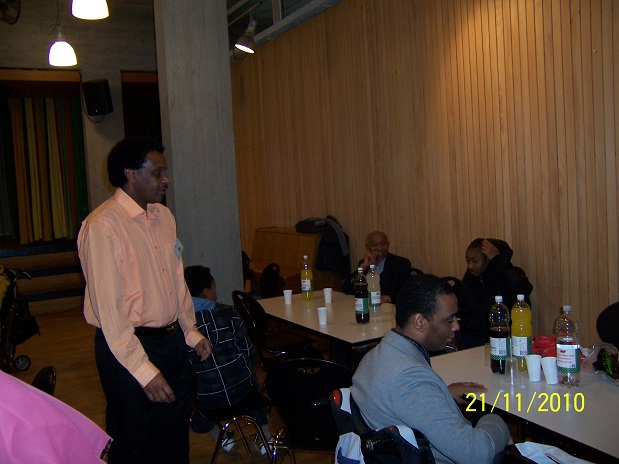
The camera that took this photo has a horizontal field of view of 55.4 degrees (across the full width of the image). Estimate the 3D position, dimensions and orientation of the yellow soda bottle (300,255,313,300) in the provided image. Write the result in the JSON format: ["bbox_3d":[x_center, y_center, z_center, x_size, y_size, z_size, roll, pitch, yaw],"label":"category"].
[{"bbox_3d":[-0.022,0.334,4.336,0.087,0.324,0.087,-3,5,0],"label":"yellow soda bottle"}]

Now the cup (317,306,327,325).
[{"bbox_3d":[0.082,0.508,3.549,0.063,0.092,0.063,-3,5,0],"label":"cup"}]

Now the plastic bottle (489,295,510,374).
[{"bbox_3d":[0.803,0.432,2.488,0.087,0.325,0.087,-6,5,-30],"label":"plastic bottle"}]

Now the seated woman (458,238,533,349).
[{"bbox_3d":[0.970,0.646,3.470,0.650,1.200,0.500,-6,5,-29],"label":"seated woman"}]

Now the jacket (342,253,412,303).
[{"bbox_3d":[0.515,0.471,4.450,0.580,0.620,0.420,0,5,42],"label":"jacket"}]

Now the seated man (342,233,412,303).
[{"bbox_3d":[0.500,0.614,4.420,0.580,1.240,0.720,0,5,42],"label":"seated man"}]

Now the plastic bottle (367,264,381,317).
[{"bbox_3d":[0.412,0.376,3.811,0.090,0.325,0.090,-3,4,0],"label":"plastic bottle"}]

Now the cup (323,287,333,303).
[{"bbox_3d":[0.135,0.452,4.199,0.063,0.092,0.063,-3,5,0],"label":"cup"}]

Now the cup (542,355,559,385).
[{"bbox_3d":[0.974,0.559,2.363,0.068,0.095,0.068,-3,4,0],"label":"cup"}]

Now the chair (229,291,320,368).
[{"bbox_3d":[-0.270,0.852,4.270,0.520,0.870,0.440,-5,4,-28],"label":"chair"}]

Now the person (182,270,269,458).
[{"bbox_3d":[-0.468,0.755,3.280,0.440,1.190,0.600,-2,5,20],"label":"person"}]

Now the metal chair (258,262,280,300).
[{"bbox_3d":[-0.510,0.756,5.880,0.520,0.870,0.440,-5,4,-28],"label":"metal chair"}]

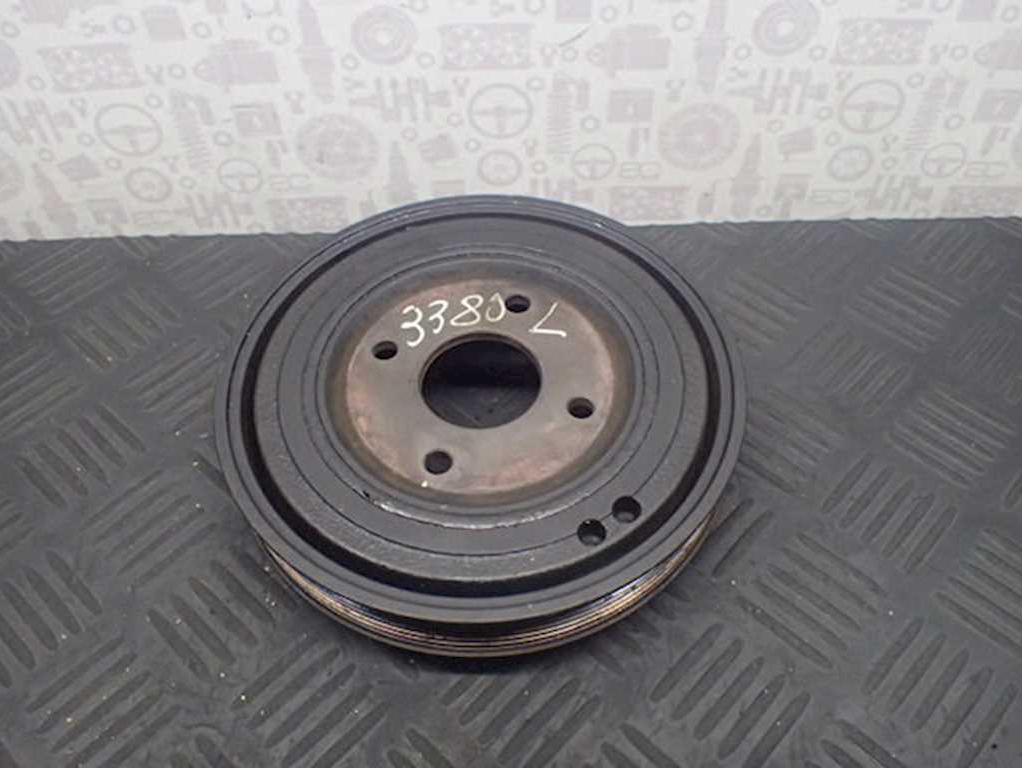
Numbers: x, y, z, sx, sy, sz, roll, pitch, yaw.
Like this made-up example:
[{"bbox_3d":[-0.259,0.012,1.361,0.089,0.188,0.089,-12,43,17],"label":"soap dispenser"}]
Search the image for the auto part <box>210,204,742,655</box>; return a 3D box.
[{"bbox_3d":[-0.009,0.004,0.278,0.158,0.027,0.158,-2,53,0],"label":"auto part"}]

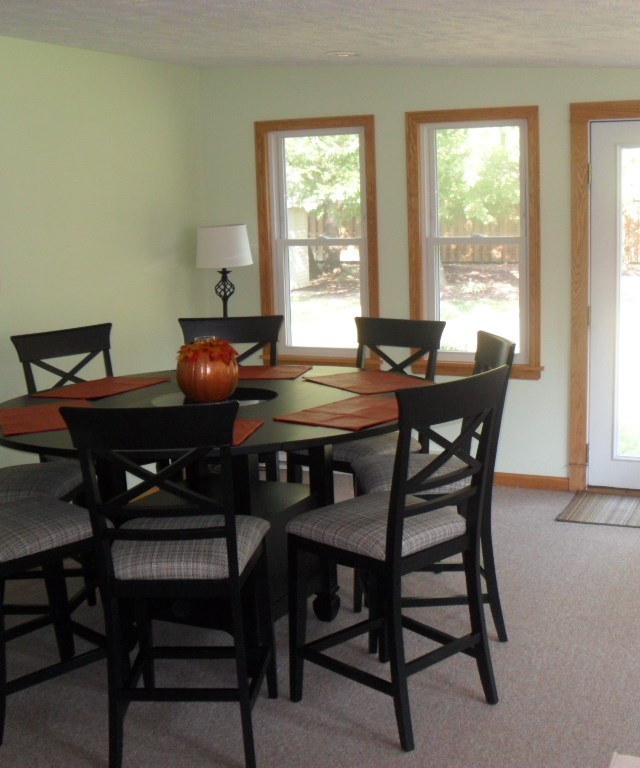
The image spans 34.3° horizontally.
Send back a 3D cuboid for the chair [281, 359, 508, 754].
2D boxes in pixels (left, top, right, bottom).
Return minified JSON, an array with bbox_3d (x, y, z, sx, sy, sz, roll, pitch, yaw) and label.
[{"bbox_3d":[0.237,0.501,3.288,0.500,1.100,0.550,-10,12,-42],"label":"chair"}]

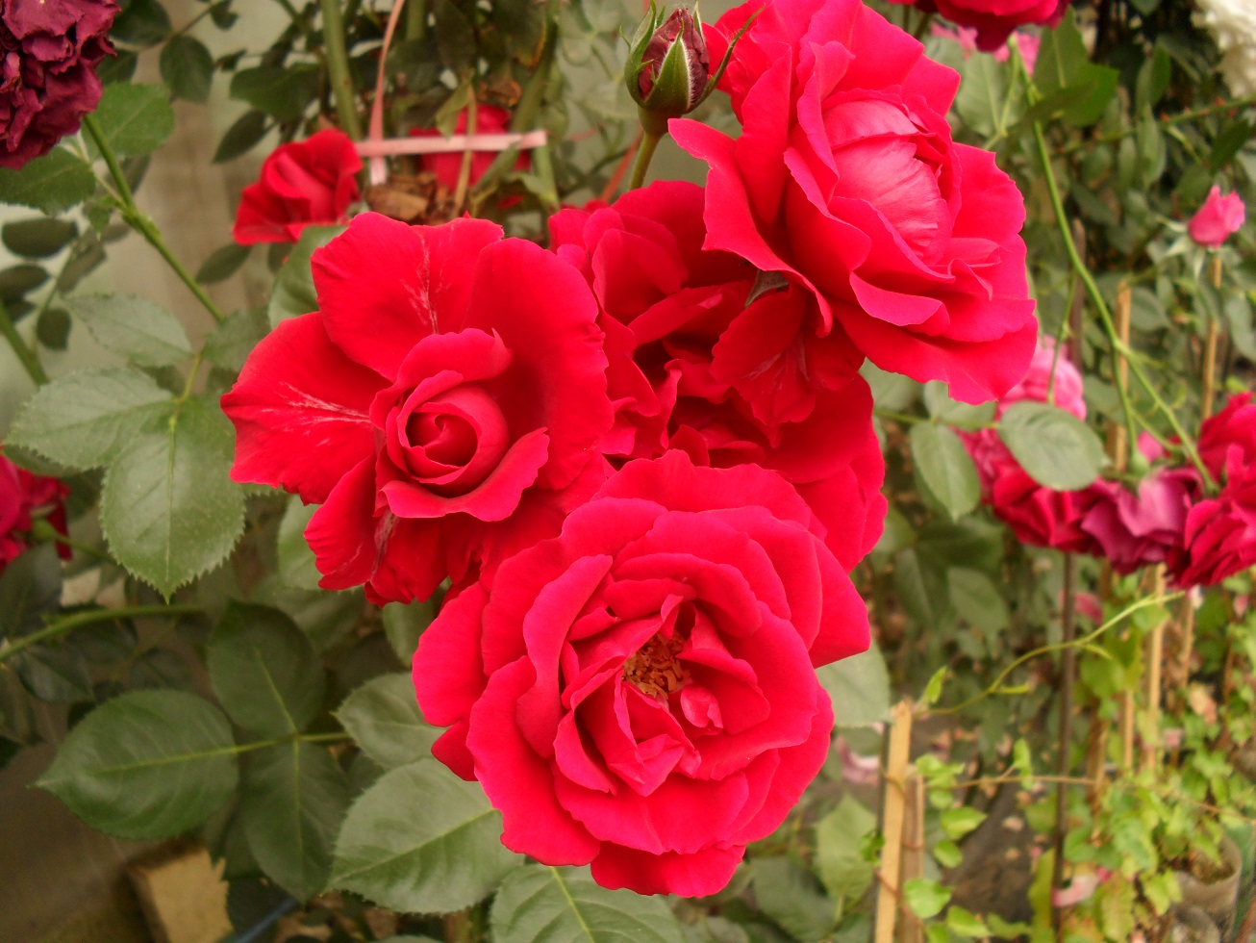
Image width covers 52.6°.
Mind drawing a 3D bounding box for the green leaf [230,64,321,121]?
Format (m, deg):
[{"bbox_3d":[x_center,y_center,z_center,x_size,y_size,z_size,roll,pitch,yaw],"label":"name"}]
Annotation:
[{"bbox_3d":[-0.207,-0.226,0.750,0.054,0.028,0.010,-19,1,-15],"label":"green leaf"}]

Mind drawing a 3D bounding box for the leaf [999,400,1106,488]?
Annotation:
[{"bbox_3d":[0.183,-0.011,0.550,0.047,0.038,0.012,21,-17,12],"label":"leaf"}]

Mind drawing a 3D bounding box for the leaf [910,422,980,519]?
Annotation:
[{"bbox_3d":[0.131,0.000,0.530,0.025,0.042,0.008,-13,-16,9],"label":"leaf"}]

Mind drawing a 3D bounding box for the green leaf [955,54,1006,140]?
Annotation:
[{"bbox_3d":[0.169,-0.178,0.600,0.022,0.042,0.008,-19,-4,14],"label":"green leaf"}]

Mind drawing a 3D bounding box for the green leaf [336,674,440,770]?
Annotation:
[{"bbox_3d":[-0.072,0.084,0.420,0.050,0.010,0.030,9,57,-3],"label":"green leaf"}]

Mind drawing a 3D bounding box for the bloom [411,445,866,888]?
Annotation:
[{"bbox_3d":[0.003,0.049,0.305,0.106,0.104,0.060,-1,-14,-3],"label":"bloom"}]

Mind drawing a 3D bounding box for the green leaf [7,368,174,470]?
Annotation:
[{"bbox_3d":[-0.177,-0.017,0.420,0.054,0.032,0.010,-19,-18,-27],"label":"green leaf"}]

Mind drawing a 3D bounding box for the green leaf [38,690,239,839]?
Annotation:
[{"bbox_3d":[-0.161,0.096,0.417,0.065,0.050,0.013,-9,-20,-4],"label":"green leaf"}]

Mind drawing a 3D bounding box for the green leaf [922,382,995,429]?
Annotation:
[{"bbox_3d":[0.145,-0.035,0.550,0.034,0.038,0.010,38,0,20],"label":"green leaf"}]

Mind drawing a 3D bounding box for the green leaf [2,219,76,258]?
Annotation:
[{"bbox_3d":[-0.308,-0.122,0.665,0.035,0.009,0.028,4,47,-16],"label":"green leaf"}]

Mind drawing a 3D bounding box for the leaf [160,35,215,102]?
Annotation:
[{"bbox_3d":[-0.255,-0.233,0.735,0.031,0.046,0.009,-22,-13,-10],"label":"leaf"}]

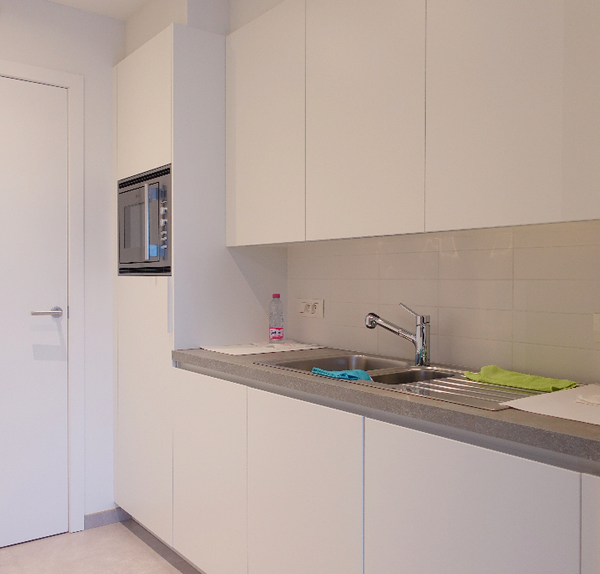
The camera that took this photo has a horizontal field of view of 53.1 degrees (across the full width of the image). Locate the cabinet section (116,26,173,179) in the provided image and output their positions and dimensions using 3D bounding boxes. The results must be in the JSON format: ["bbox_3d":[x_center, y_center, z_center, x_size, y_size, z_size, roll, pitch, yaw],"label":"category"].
[{"bbox_3d":[-0.516,-0.852,3.051,0.600,0.601,0.619,-1,1,-38],"label":"cabinet section"}]

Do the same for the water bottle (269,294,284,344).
[{"bbox_3d":[-0.107,0.147,2.772,0.064,0.226,0.064,0,1,0],"label":"water bottle"}]

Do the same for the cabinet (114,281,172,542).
[{"bbox_3d":[-0.499,0.515,2.936,0.587,1.136,0.652,-1,1,-38],"label":"cabinet"}]

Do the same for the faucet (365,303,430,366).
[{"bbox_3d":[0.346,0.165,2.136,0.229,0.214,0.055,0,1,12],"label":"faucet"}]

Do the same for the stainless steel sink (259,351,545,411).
[{"bbox_3d":[0.344,0.358,1.915,0.499,0.170,0.990,-1,1,-38],"label":"stainless steel sink"}]

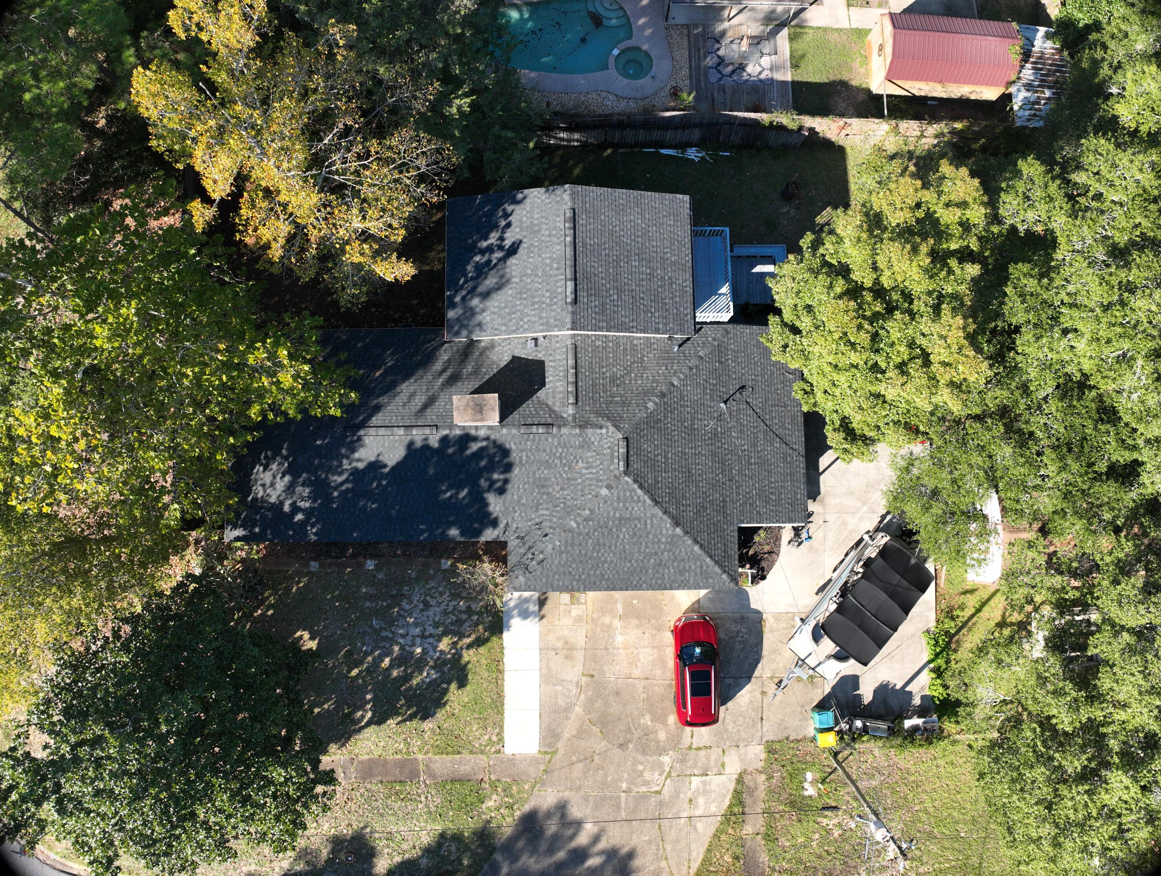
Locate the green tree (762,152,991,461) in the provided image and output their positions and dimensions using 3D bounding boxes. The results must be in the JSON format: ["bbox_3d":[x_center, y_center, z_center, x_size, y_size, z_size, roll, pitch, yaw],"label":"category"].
[{"bbox_3d":[10.914,-4.600,31.507,7.960,10.000,10.950,-1,83,0],"label":"green tree"}]

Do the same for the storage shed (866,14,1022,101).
[{"bbox_3d":[17.734,-18.482,39.789,6.020,3.050,3.290,4,83,1],"label":"storage shed"}]

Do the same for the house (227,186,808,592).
[{"bbox_3d":[-2.523,-1.388,32.392,23.280,7.200,15.020,-1,83,0],"label":"house"}]

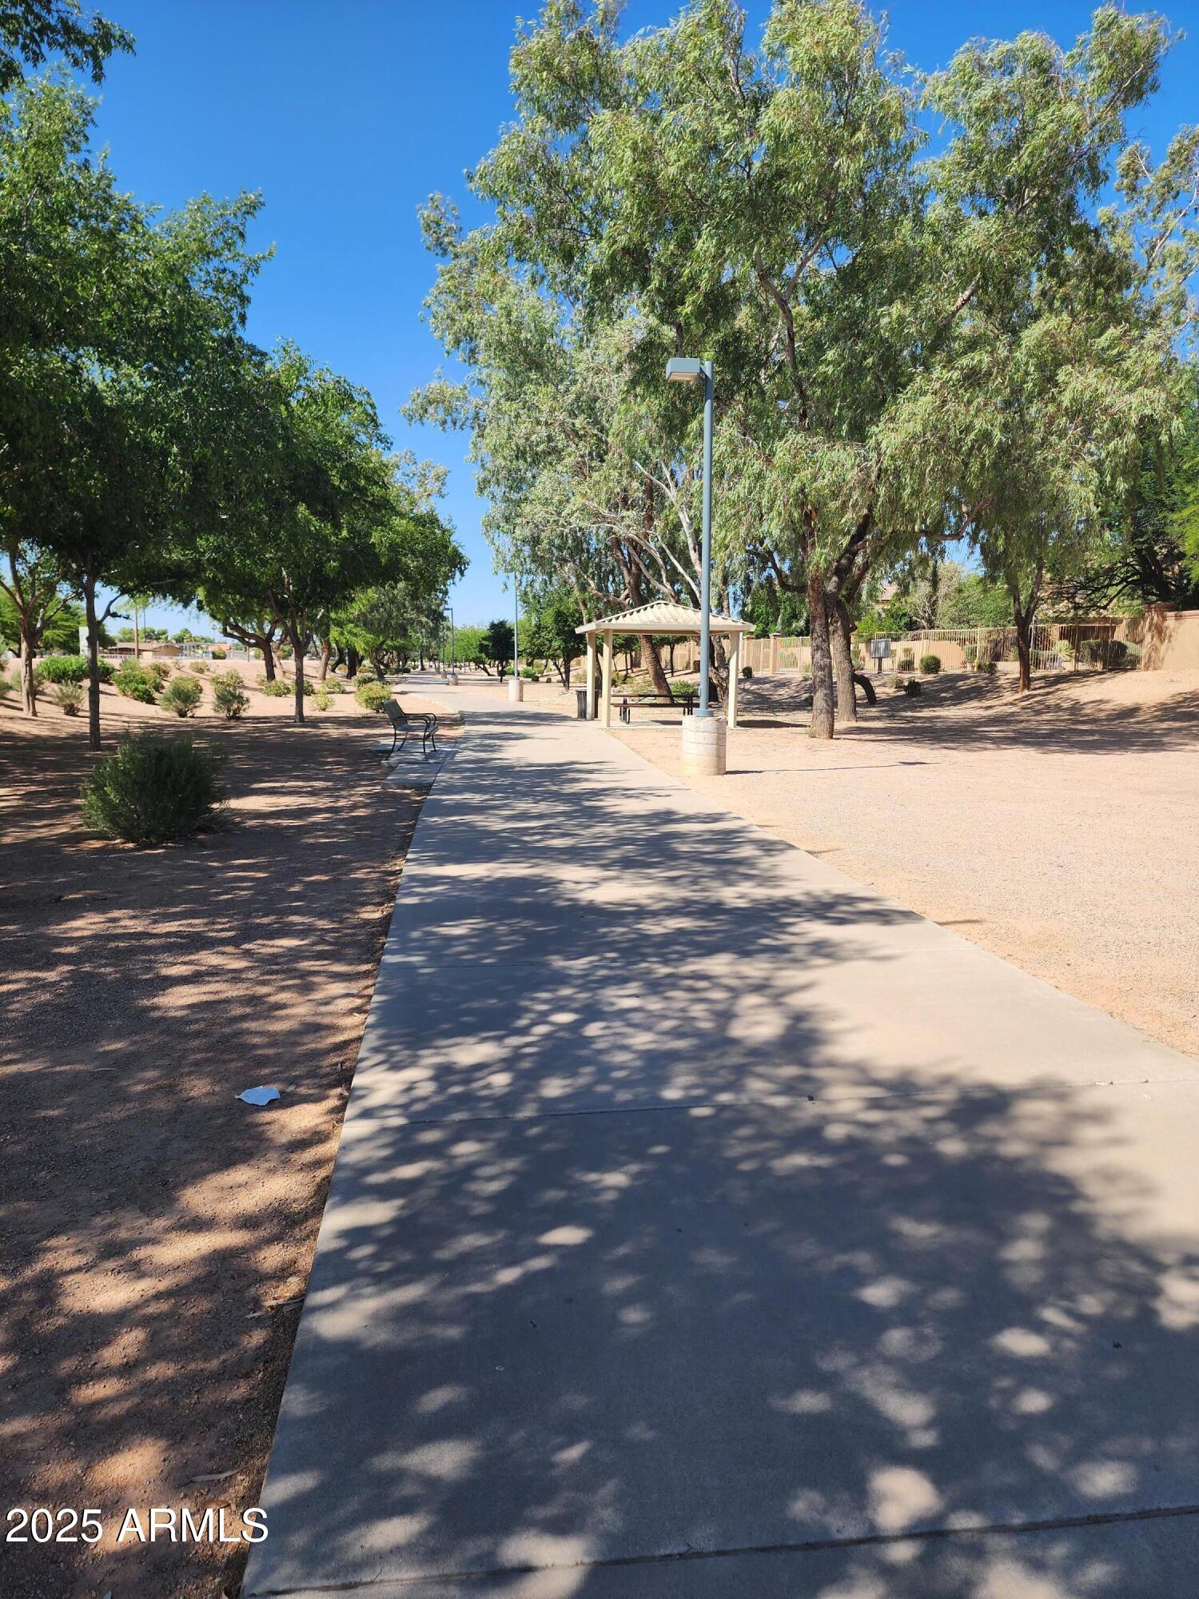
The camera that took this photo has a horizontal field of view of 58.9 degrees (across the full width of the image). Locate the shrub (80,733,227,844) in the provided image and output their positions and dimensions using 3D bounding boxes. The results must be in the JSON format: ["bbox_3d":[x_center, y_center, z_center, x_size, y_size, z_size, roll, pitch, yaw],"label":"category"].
[{"bbox_3d":[-3.982,-0.102,9.413,1.193,0.958,1.193,-3,8,-23],"label":"shrub"}]

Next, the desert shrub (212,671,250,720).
[{"bbox_3d":[-10.010,-2.815,28.776,1.024,1.297,1.024,-3,8,-19],"label":"desert shrub"}]

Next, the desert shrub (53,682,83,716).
[{"bbox_3d":[-14.730,-2.789,29.384,0.789,0.912,0.789,-4,8,-26],"label":"desert shrub"}]

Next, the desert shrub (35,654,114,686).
[{"bbox_3d":[-17.948,-4.408,36.234,2.524,1.057,2.019,-4,8,-26],"label":"desert shrub"}]

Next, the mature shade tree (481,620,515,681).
[{"bbox_3d":[-7.291,-10.662,76.263,2.439,4.529,2.439,-1,7,-5],"label":"mature shade tree"}]

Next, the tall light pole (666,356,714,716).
[{"bbox_3d":[1.198,-3.451,14.171,0.614,4.696,0.360,-1,7,-5],"label":"tall light pole"}]

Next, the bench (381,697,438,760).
[{"bbox_3d":[-3.079,-1.152,17.331,0.680,0.880,1.600,-1,7,-5],"label":"bench"}]

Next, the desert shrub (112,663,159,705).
[{"bbox_3d":[-14.386,-3.567,32.813,1.376,1.228,1.376,-3,8,-23],"label":"desert shrub"}]

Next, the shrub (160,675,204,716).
[{"bbox_3d":[-11.600,-2.831,29.378,1.172,1.135,1.172,-3,8,-21],"label":"shrub"}]

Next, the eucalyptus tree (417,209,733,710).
[{"bbox_3d":[-0.948,-11.513,35.831,10.869,15.777,10.200,0,7,0],"label":"eucalyptus tree"}]

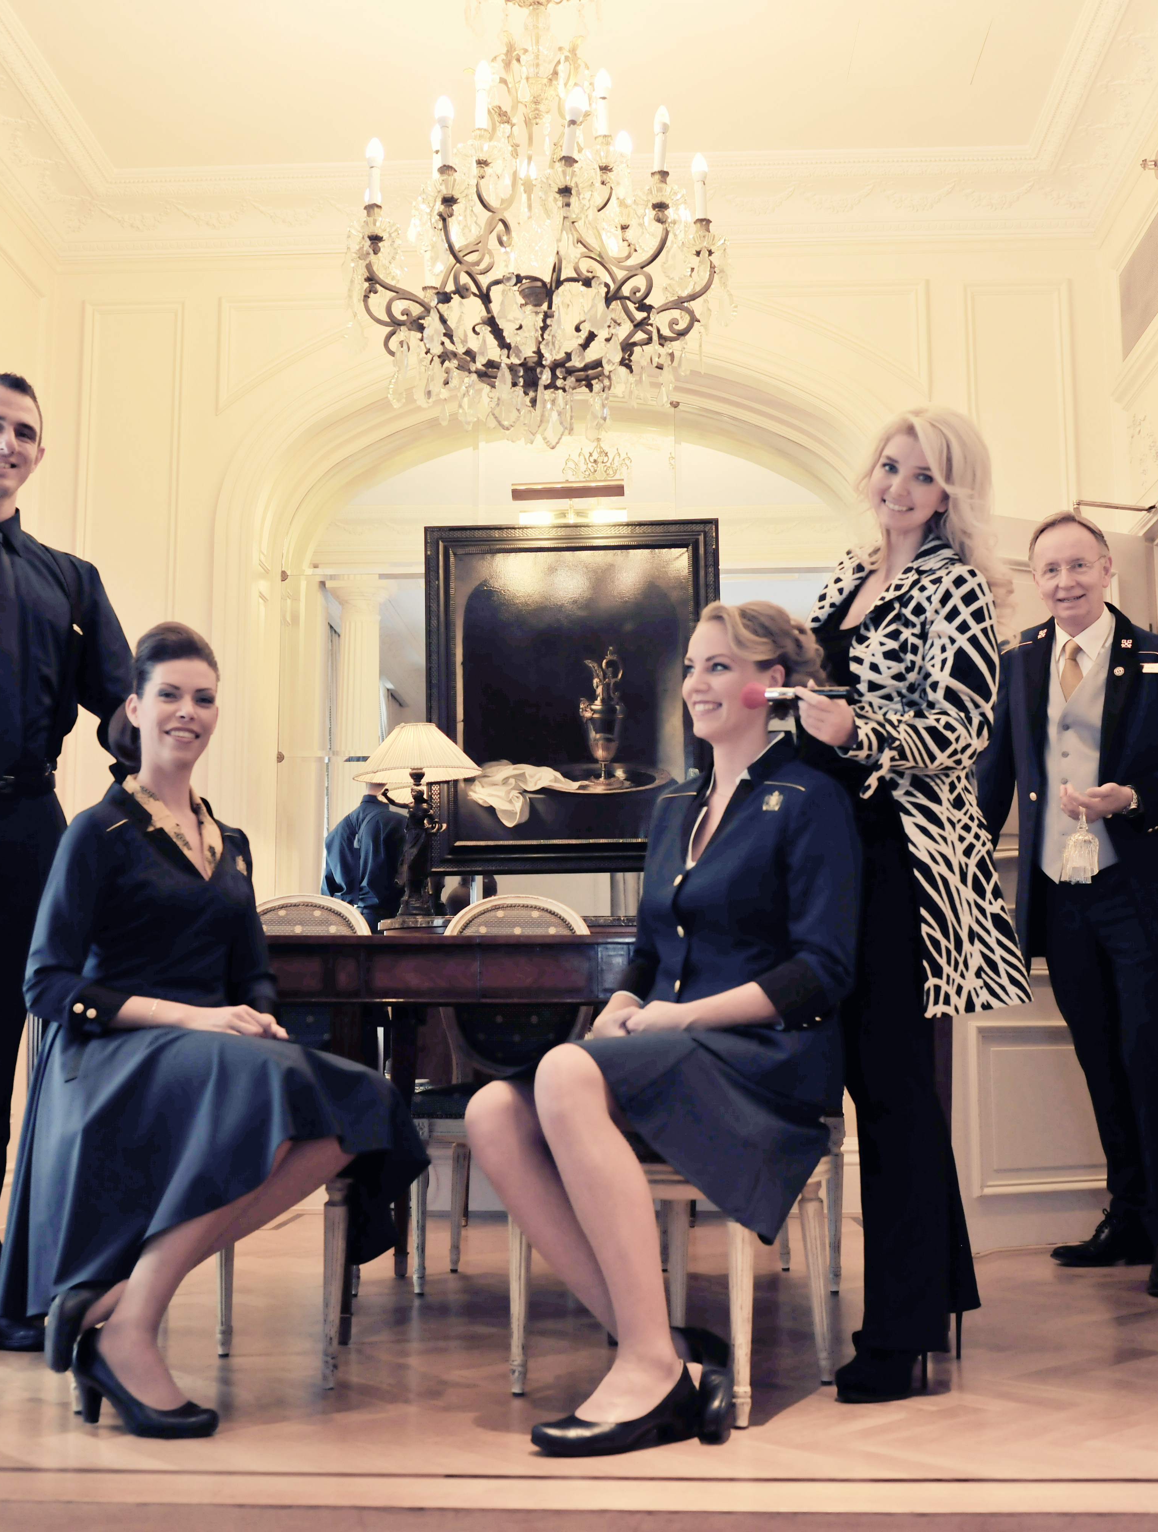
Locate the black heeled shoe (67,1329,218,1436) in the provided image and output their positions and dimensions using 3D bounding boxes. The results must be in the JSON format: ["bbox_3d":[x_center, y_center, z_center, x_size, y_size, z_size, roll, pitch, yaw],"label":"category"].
[{"bbox_3d":[-0.684,0.975,2.828,0.235,0.150,0.085,-3,-8,19],"label":"black heeled shoe"}]

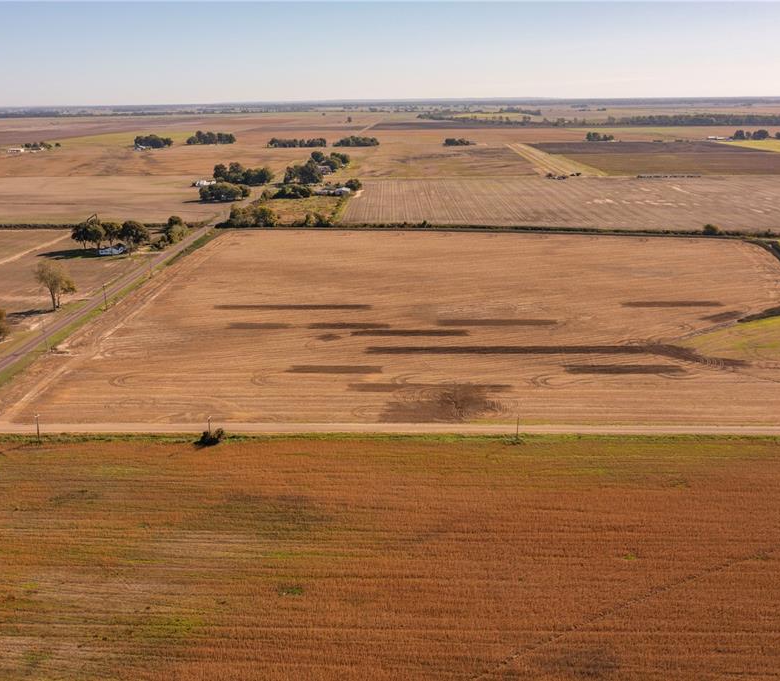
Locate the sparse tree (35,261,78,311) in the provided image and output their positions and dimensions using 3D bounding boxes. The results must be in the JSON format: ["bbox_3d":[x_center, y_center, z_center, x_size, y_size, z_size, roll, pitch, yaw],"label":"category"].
[{"bbox_3d":[-159.808,-25.646,381.139,18.500,22.000,17.570,0,17,1],"label":"sparse tree"}]

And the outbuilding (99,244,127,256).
[{"bbox_3d":[-182.853,-59.124,521.859,13.000,4.800,8.500,-1,17,-1],"label":"outbuilding"}]

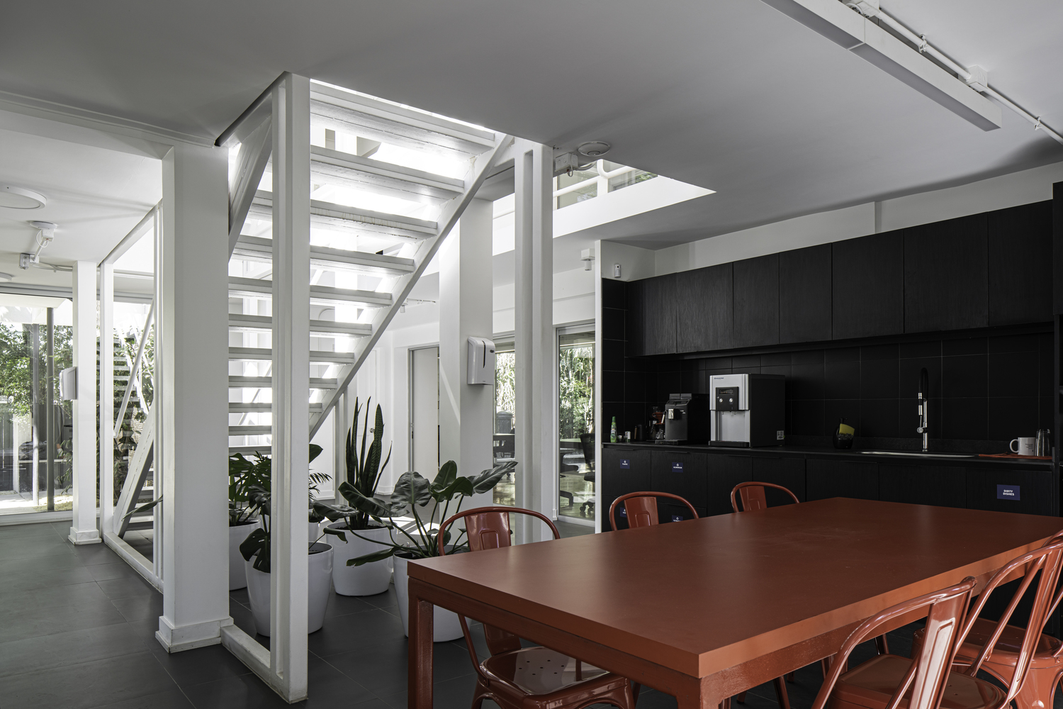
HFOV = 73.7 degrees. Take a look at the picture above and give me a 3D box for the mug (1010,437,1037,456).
[{"bbox_3d":[2.714,0.508,3.910,0.115,0.097,0.082,-1,-2,40],"label":"mug"}]

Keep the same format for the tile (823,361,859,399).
[{"bbox_3d":[2.119,0.179,4.825,0.010,0.258,0.251,2,-4,-39],"label":"tile"}]

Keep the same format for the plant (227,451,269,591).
[{"bbox_3d":[-1.980,1.103,4.750,0.580,0.890,0.580,0,-3,0],"label":"plant"}]

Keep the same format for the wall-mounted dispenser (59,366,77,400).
[{"bbox_3d":[-4.170,0.258,6.384,0.120,0.300,0.170,2,-4,-39],"label":"wall-mounted dispenser"}]

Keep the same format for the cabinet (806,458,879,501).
[{"bbox_3d":[2.083,1.050,4.433,0.580,0.800,0.452,1,-2,-39],"label":"cabinet"}]

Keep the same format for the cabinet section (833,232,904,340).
[{"bbox_3d":[2.095,-0.390,4.261,0.330,0.590,0.422,2,-3,-39],"label":"cabinet section"}]

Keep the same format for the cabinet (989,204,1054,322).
[{"bbox_3d":[2.724,-0.468,3.805,0.338,0.624,0.367,2,-4,-39],"label":"cabinet"}]

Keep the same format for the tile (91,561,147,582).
[{"bbox_3d":[-2.910,1.579,5.224,0.590,0.012,0.600,3,-4,-38],"label":"tile"}]

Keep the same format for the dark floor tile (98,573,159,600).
[{"bbox_3d":[-2.530,1.541,4.747,0.590,0.012,0.600,3,-4,-38],"label":"dark floor tile"}]

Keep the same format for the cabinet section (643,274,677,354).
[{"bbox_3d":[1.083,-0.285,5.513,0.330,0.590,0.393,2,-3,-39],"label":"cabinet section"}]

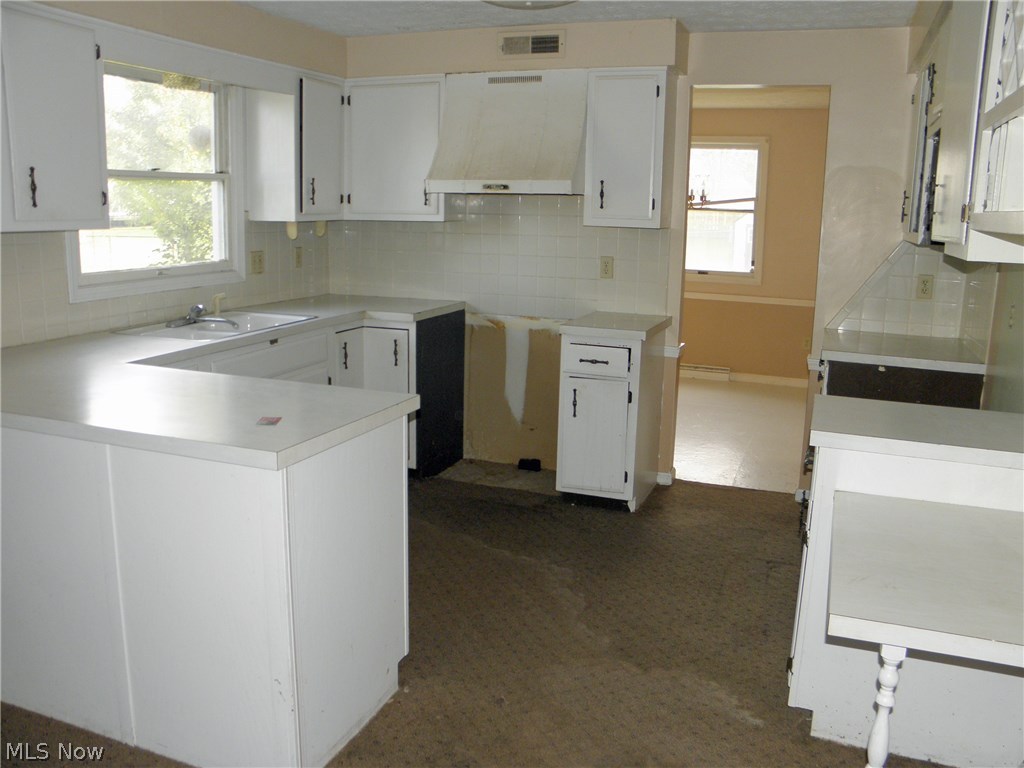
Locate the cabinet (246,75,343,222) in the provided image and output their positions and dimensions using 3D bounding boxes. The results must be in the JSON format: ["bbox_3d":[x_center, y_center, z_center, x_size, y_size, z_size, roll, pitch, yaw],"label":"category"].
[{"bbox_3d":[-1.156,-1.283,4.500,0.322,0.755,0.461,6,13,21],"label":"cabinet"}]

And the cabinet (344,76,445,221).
[{"bbox_3d":[-0.608,-1.302,4.657,0.663,0.755,0.314,6,13,21],"label":"cabinet"}]

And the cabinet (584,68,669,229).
[{"bbox_3d":[0.605,-1.175,4.196,0.387,0.755,0.314,6,13,21],"label":"cabinet"}]

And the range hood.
[{"bbox_3d":[0.017,-1.282,4.269,0.779,0.603,0.572,6,13,21],"label":"range hood"}]

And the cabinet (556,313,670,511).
[{"bbox_3d":[0.535,0.126,4.309,0.419,0.906,0.632,6,13,21],"label":"cabinet"}]

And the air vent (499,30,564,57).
[{"bbox_3d":[0.099,-1.699,4.152,0.355,0.128,0.030,6,13,21],"label":"air vent"}]

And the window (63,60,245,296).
[{"bbox_3d":[-1.637,-0.951,3.853,0.110,1.041,1.126,6,13,21],"label":"window"}]

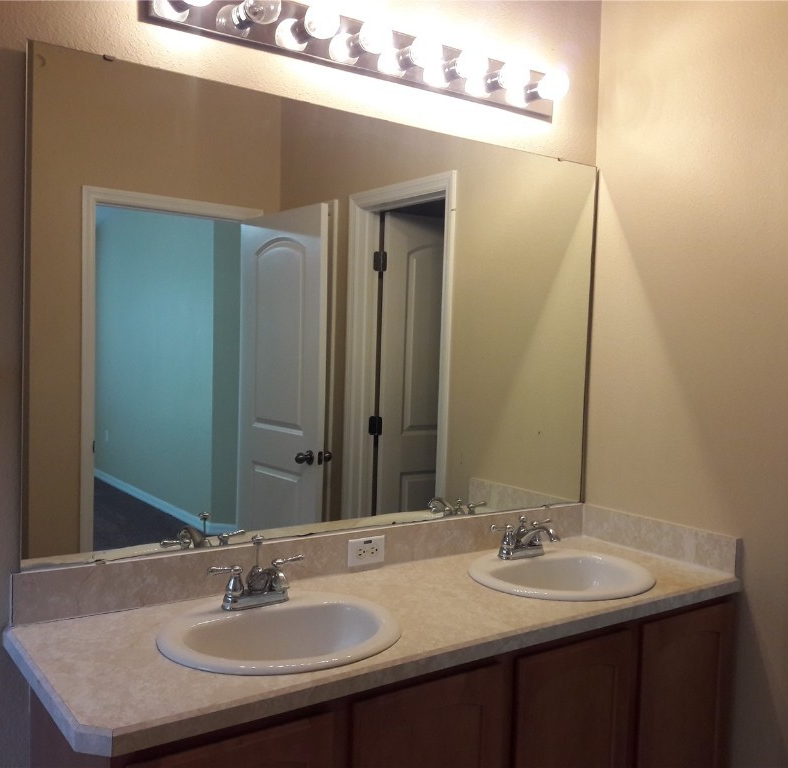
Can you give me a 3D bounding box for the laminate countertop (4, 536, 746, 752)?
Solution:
[{"bbox_3d":[0.066,0.528,1.944,1.712,0.041,0.567,0,3,-35],"label":"laminate countertop"}]

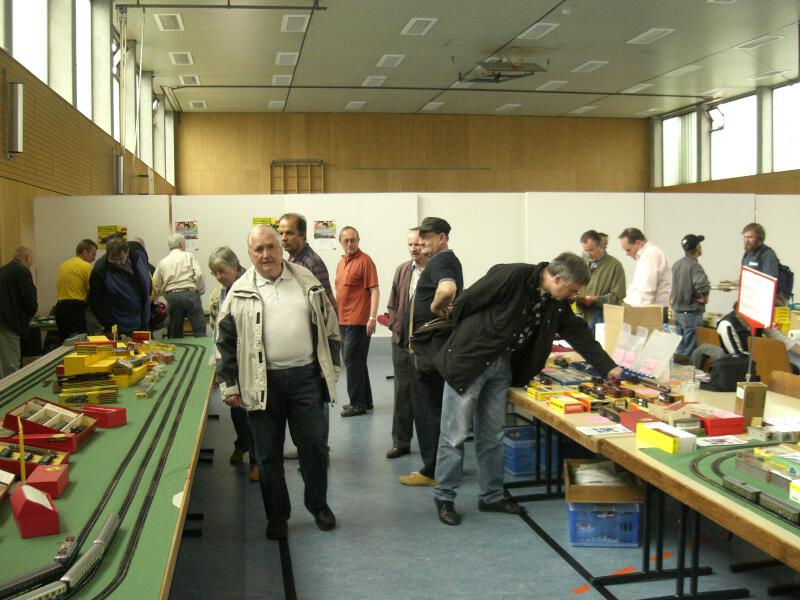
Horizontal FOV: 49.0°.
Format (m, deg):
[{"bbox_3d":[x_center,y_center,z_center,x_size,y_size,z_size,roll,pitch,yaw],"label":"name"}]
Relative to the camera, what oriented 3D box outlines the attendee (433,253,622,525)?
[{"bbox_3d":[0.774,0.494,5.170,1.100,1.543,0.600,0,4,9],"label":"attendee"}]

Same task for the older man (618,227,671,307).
[{"bbox_3d":[2.222,0.217,7.950,0.480,1.760,0.500,-2,4,-14],"label":"older man"}]

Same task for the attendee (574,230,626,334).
[{"bbox_3d":[1.891,0.214,8.200,0.450,1.740,0.520,-4,5,-45],"label":"attendee"}]

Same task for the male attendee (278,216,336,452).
[{"bbox_3d":[-0.705,0.263,6.620,0.360,1.842,0.500,-3,4,-30],"label":"male attendee"}]

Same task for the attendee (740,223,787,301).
[{"bbox_3d":[3.435,0.152,8.300,0.400,1.746,0.480,-4,5,-41],"label":"attendee"}]

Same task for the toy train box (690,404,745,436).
[{"bbox_3d":[1.408,0.551,4.068,0.178,0.082,0.340,-2,4,-13],"label":"toy train box"}]

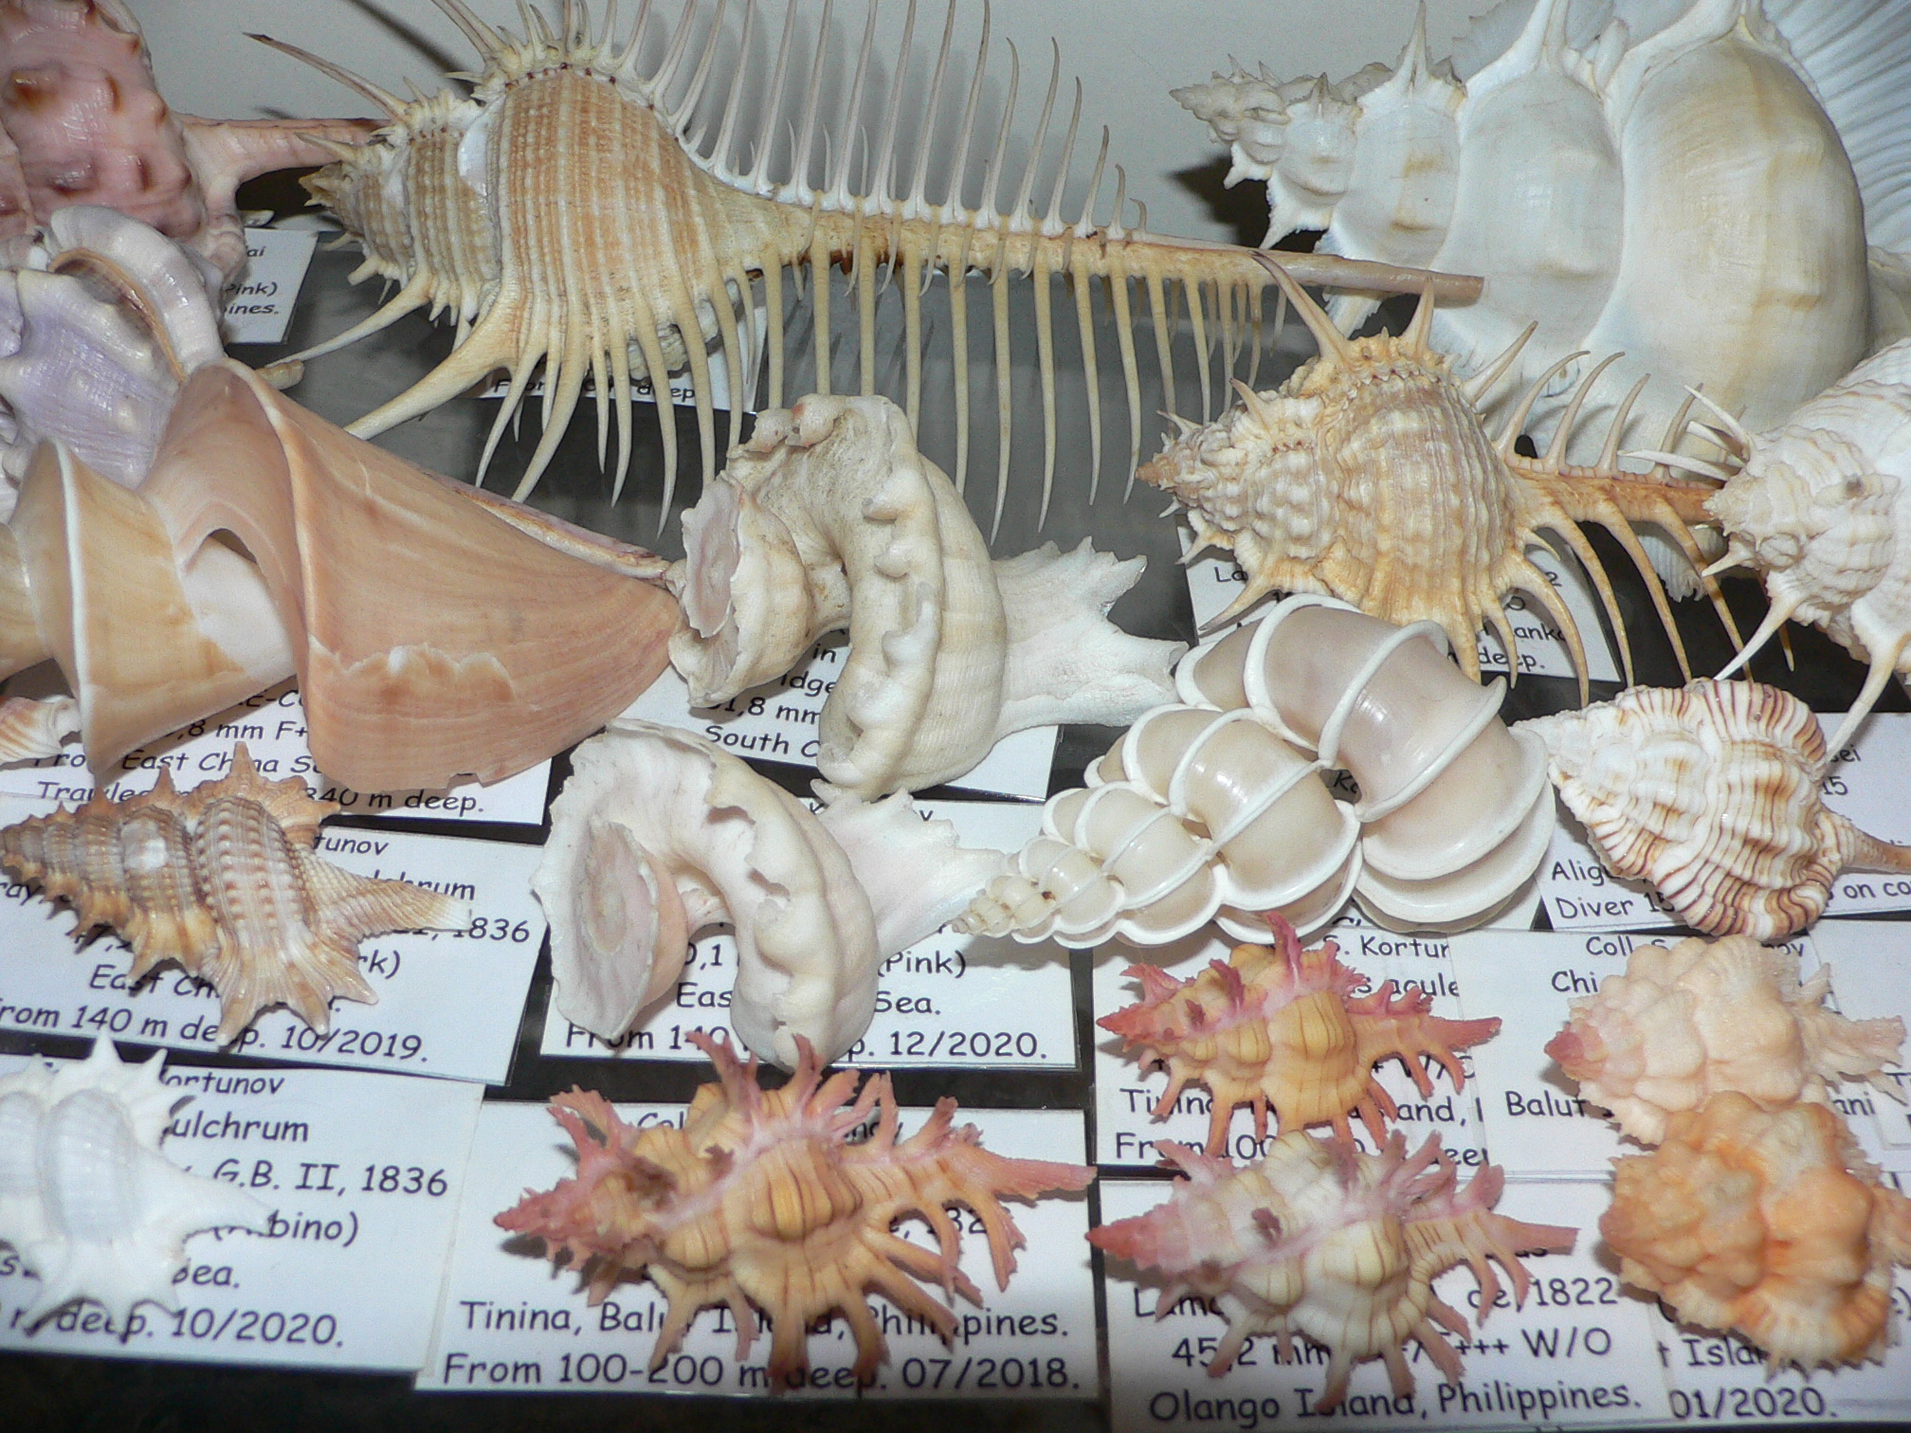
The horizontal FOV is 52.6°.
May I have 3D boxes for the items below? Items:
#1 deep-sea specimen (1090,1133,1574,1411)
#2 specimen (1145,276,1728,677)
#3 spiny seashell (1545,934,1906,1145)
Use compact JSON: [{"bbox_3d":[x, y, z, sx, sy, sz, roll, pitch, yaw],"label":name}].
[{"bbox_3d":[0.035,0.049,0.175,0.046,0.019,0.023,-2,46,-1],"label":"deep-sea specimen"},{"bbox_3d":[0.066,-0.030,0.238,0.086,0.038,0.043,1,46,2],"label":"specimen"},{"bbox_3d":[0.078,0.031,0.193,0.038,0.018,0.021,-2,46,-2],"label":"spiny seashell"}]

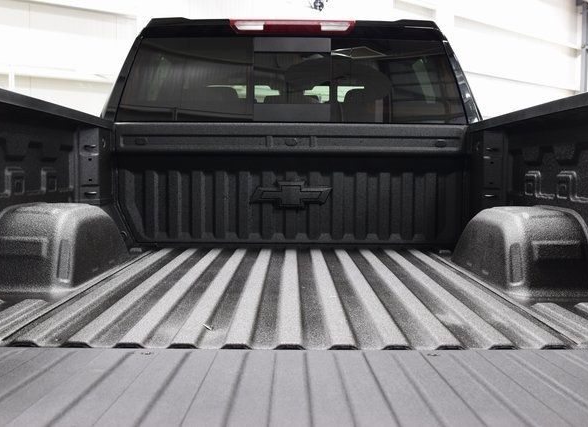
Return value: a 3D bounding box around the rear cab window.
[{"bbox_3d":[-0.006,-0.645,3.022,1.620,0.440,0.080,0,-10,0],"label":"rear cab window"}]

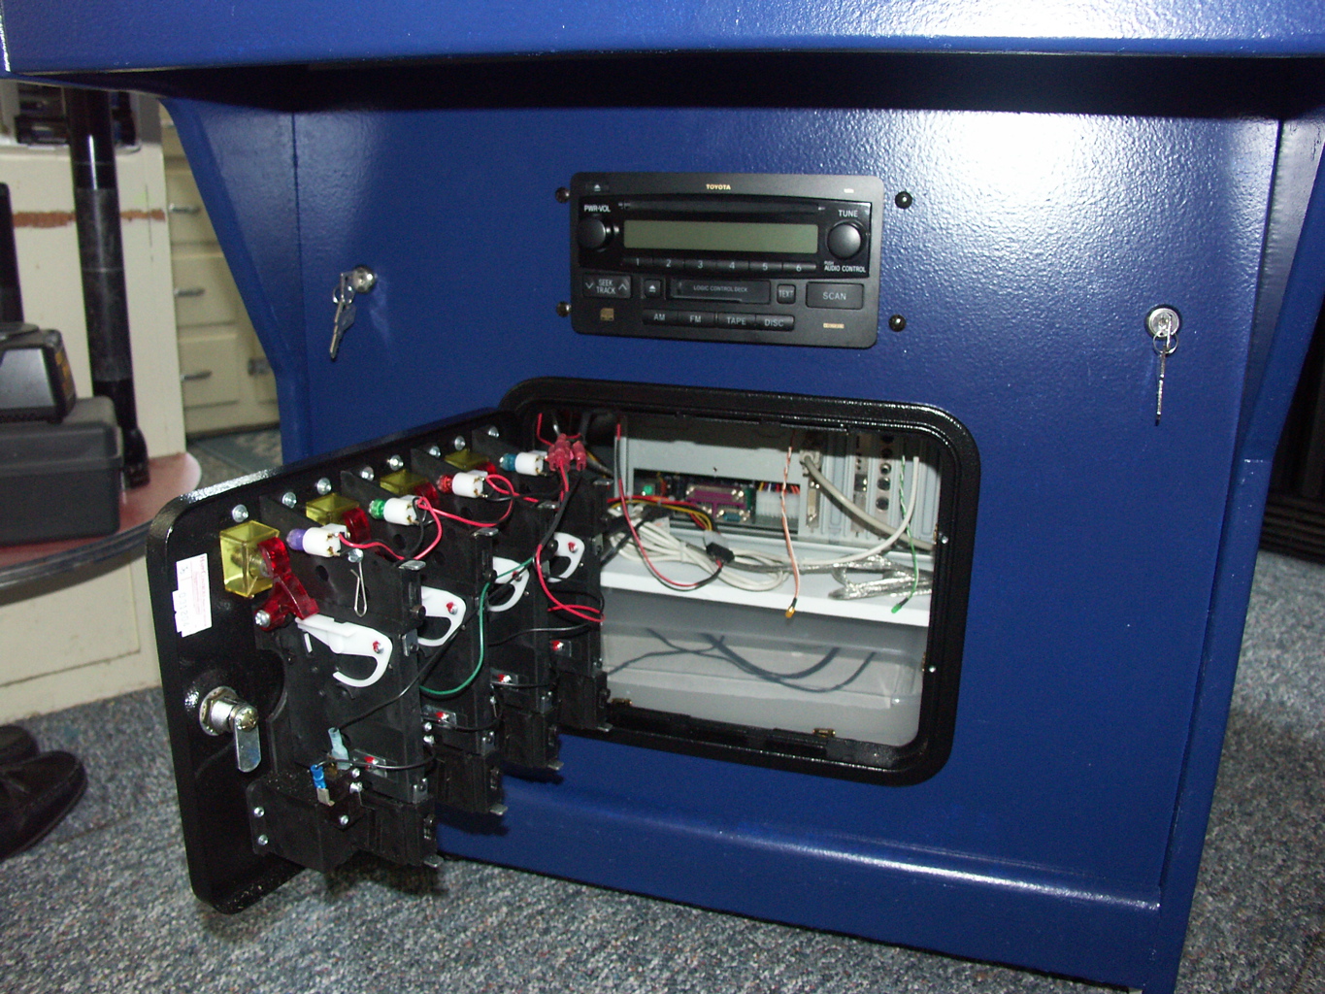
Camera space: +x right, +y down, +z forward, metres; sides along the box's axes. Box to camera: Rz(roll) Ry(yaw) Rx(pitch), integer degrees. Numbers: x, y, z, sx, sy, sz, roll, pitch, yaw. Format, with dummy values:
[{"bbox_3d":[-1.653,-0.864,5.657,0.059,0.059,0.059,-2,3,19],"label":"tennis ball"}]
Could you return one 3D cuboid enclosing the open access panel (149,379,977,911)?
[{"bbox_3d":[-0.025,0.092,0.618,0.382,0.271,0.315,5,17,16],"label":"open access panel"}]

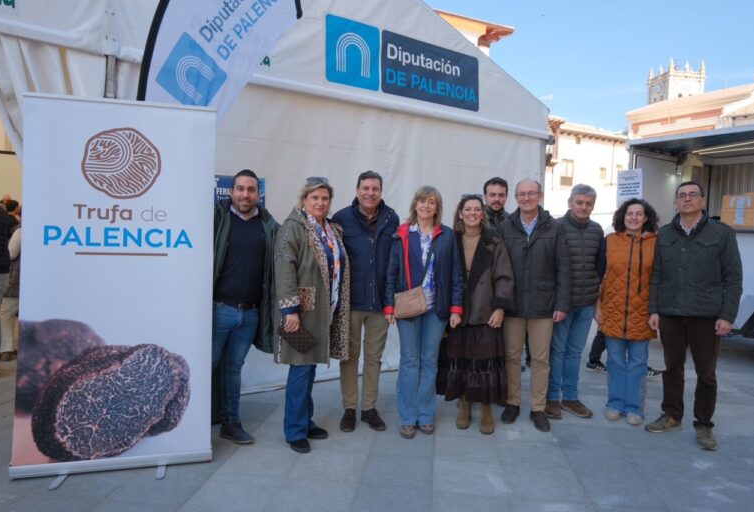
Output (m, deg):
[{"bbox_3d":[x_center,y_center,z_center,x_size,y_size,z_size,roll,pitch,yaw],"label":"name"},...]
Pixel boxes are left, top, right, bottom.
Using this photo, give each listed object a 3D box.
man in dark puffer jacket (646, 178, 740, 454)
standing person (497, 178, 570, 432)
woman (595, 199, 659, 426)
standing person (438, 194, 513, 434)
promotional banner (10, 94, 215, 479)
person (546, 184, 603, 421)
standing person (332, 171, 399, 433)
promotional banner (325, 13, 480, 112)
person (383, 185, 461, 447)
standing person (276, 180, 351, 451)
[{"bbox_3d":[2.174,0.372,3.506,0.590,1.760,0.400,3,2,38],"label":"man in dark puffer jacket"},{"bbox_3d":[1.140,0.332,3.730,0.550,1.770,0.370,2,2,20],"label":"standing person"},{"bbox_3d":[1.910,0.400,3.889,0.490,1.670,0.340,2,2,22],"label":"woman"},{"bbox_3d":[0.697,0.383,3.622,0.540,1.650,0.370,2,2,14],"label":"standing person"},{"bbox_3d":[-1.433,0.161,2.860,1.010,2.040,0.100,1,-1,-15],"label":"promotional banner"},{"bbox_3d":[1.552,0.338,3.962,0.530,1.770,0.340,2,2,18],"label":"person"},{"bbox_3d":[-0.059,0.298,3.583,0.560,1.780,0.360,1,2,-5],"label":"standing person"},{"bbox_3d":[0.343,-1.909,5.224,1.980,0.620,0.040,1,2,-34],"label":"promotional banner"},{"bbox_3d":[0.320,0.360,3.522,0.540,1.680,0.350,2,2,0],"label":"person"},{"bbox_3d":[-0.405,0.347,3.264,0.510,1.680,0.420,1,2,-30],"label":"standing person"}]

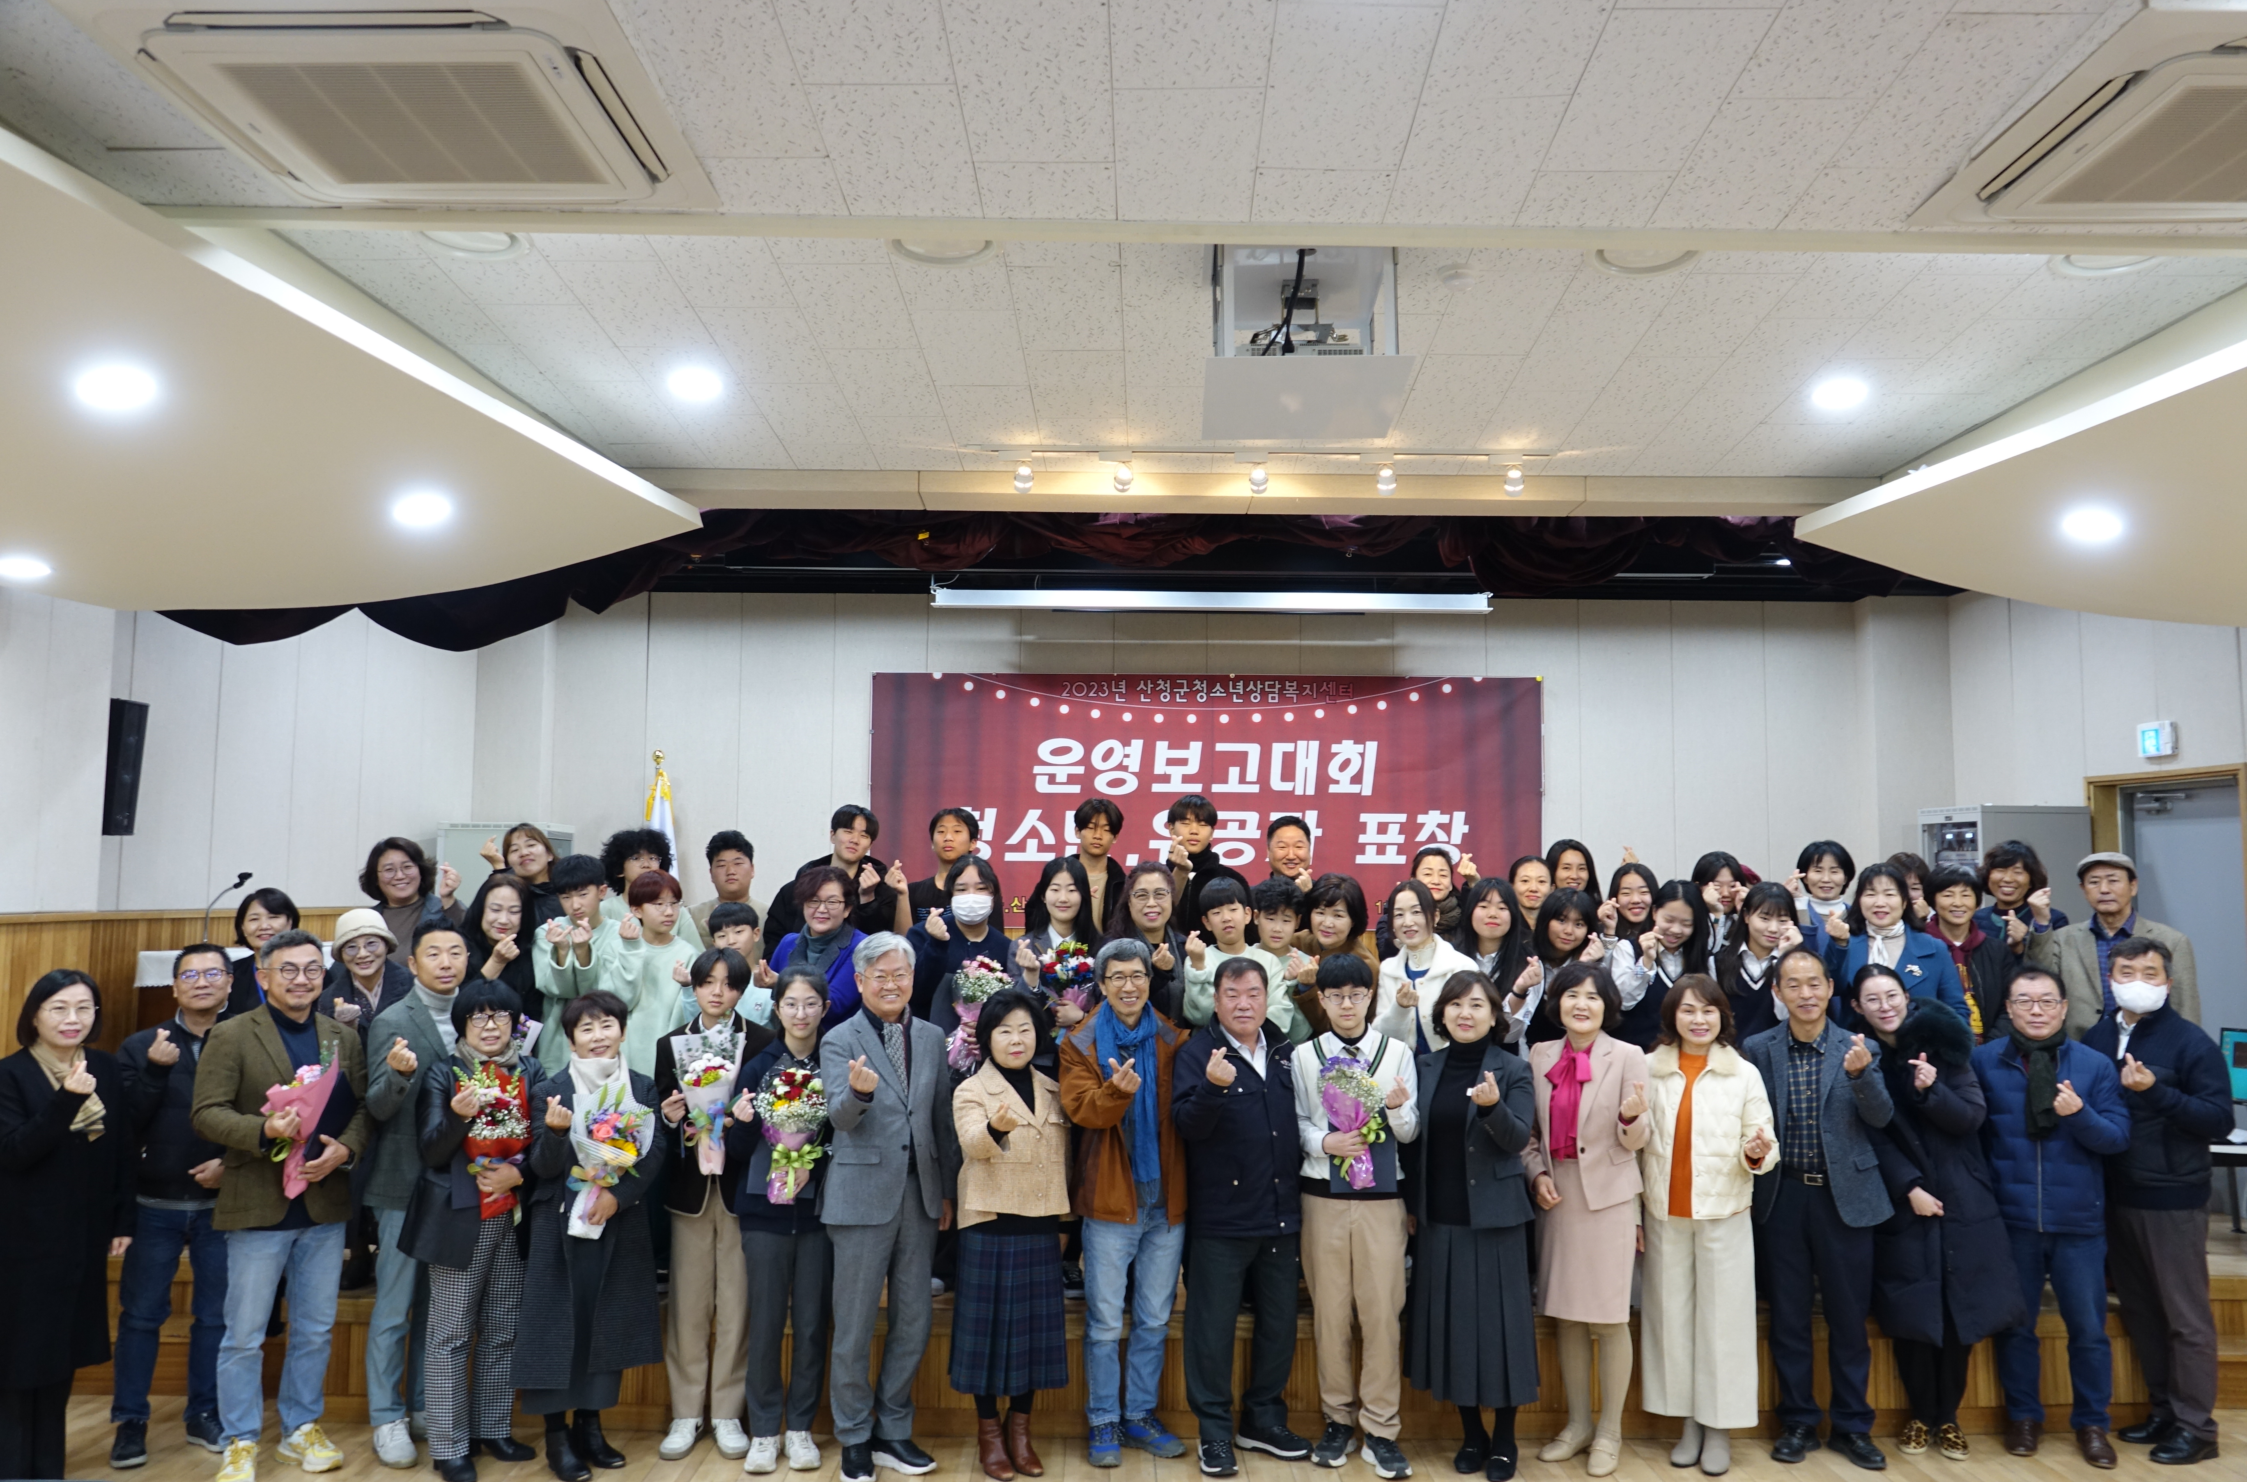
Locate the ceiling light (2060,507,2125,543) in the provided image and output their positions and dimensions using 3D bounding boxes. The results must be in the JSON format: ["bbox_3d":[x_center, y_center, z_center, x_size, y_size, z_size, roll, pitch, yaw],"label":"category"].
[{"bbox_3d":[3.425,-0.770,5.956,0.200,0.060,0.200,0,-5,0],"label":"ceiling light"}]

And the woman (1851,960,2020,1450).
[{"bbox_3d":[2.809,1.598,5.838,0.500,1.613,0.380,-2,-5,23],"label":"woman"}]

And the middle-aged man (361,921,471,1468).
[{"bbox_3d":[-2.429,1.515,5.822,0.500,1.770,0.350,3,-6,-27],"label":"middle-aged man"}]

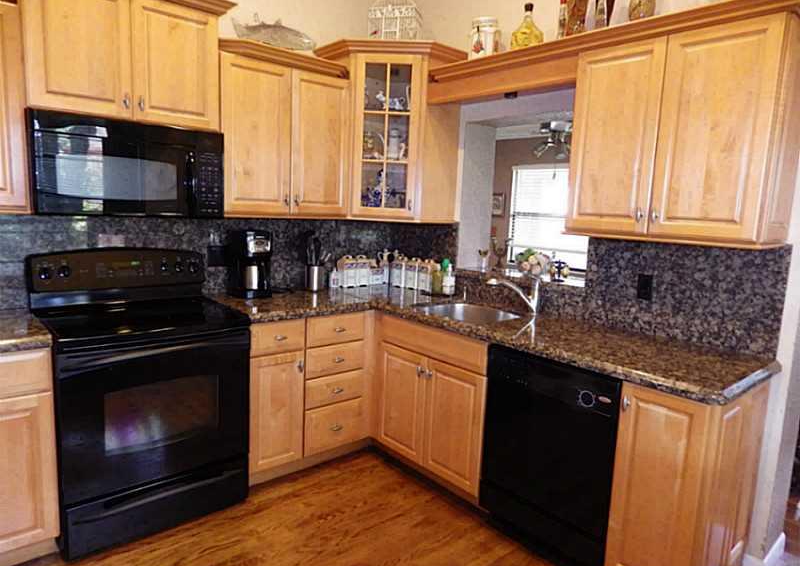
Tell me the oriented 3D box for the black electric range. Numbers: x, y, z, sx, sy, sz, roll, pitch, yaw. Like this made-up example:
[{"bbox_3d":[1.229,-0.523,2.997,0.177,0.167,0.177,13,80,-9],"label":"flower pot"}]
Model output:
[{"bbox_3d":[-1.193,0.459,2.397,0.763,1.190,0.660,-5,11,-41],"label":"black electric range"}]

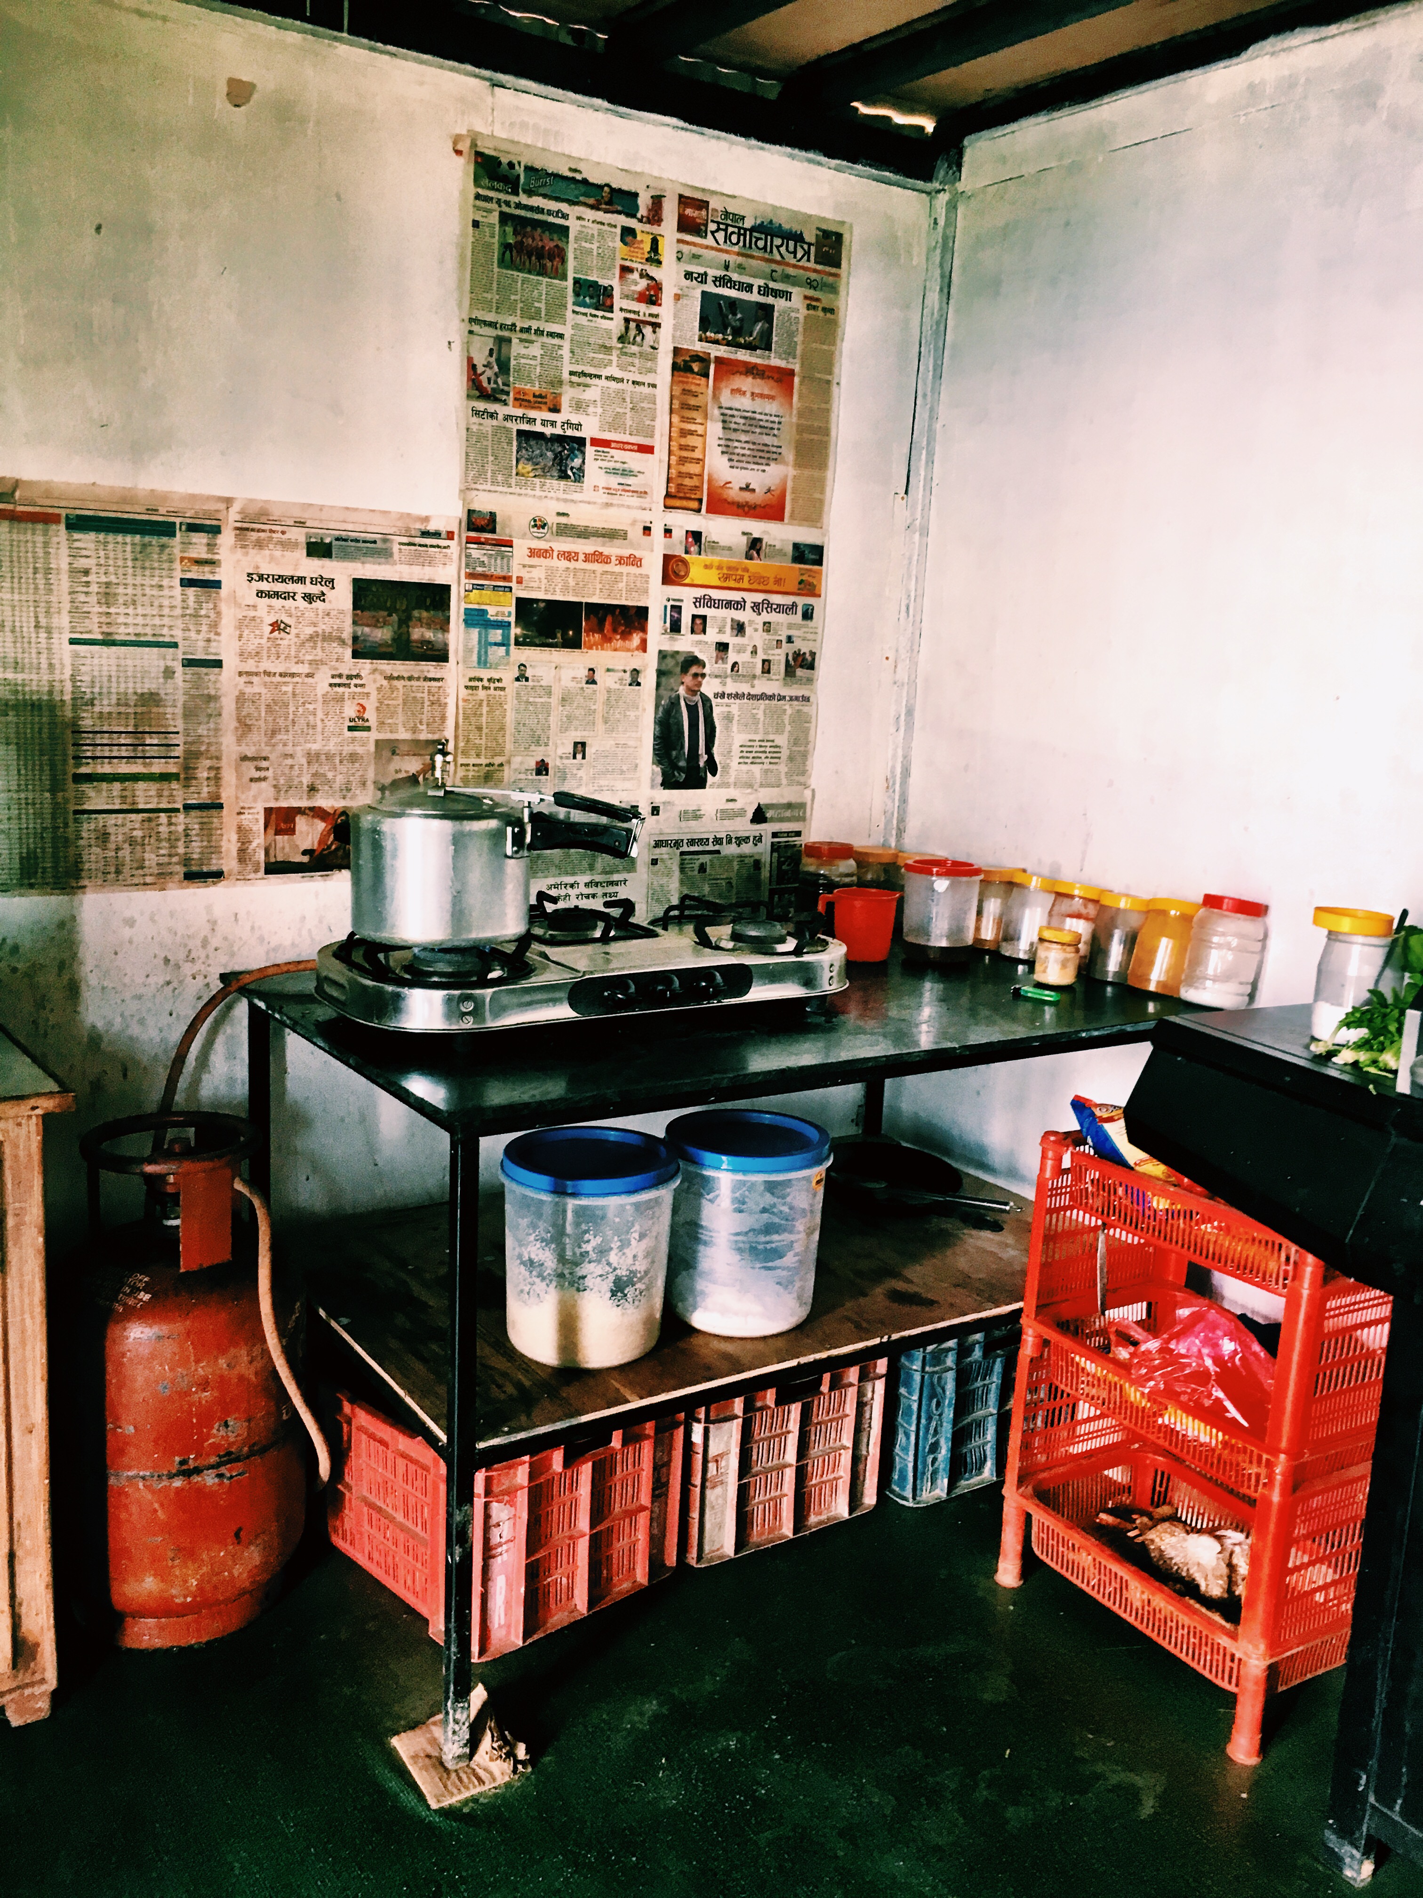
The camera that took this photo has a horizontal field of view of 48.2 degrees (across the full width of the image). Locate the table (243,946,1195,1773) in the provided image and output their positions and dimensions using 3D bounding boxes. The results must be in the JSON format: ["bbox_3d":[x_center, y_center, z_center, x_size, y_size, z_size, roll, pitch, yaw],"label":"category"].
[{"bbox_3d":[0.027,0.445,2.403,1.290,0.790,0.744,-5,14,-34],"label":"table"}]

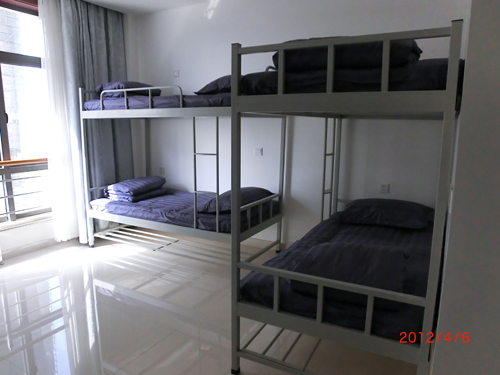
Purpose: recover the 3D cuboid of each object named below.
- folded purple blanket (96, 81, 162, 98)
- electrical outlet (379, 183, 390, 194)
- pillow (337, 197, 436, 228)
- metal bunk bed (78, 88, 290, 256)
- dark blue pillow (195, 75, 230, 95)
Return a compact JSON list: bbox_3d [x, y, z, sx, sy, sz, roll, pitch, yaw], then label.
[{"bbox_3d":[-1.343,-1.078,4.142,0.400,0.165,0.630,5,10,23],"label":"folded purple blanket"},{"bbox_3d":[1.294,0.014,3.460,0.086,0.086,0.012,6,11,28],"label":"electrical outlet"},{"bbox_3d":[1.217,0.206,3.190,0.710,0.190,0.440,6,11,28],"label":"pillow"},{"bbox_3d":[-0.731,-0.166,3.947,1.980,1.784,0.988,6,11,28],"label":"metal bunk bed"},{"bbox_3d":[-0.134,-0.948,3.443,0.440,0.180,0.700,6,11,28],"label":"dark blue pillow"}]

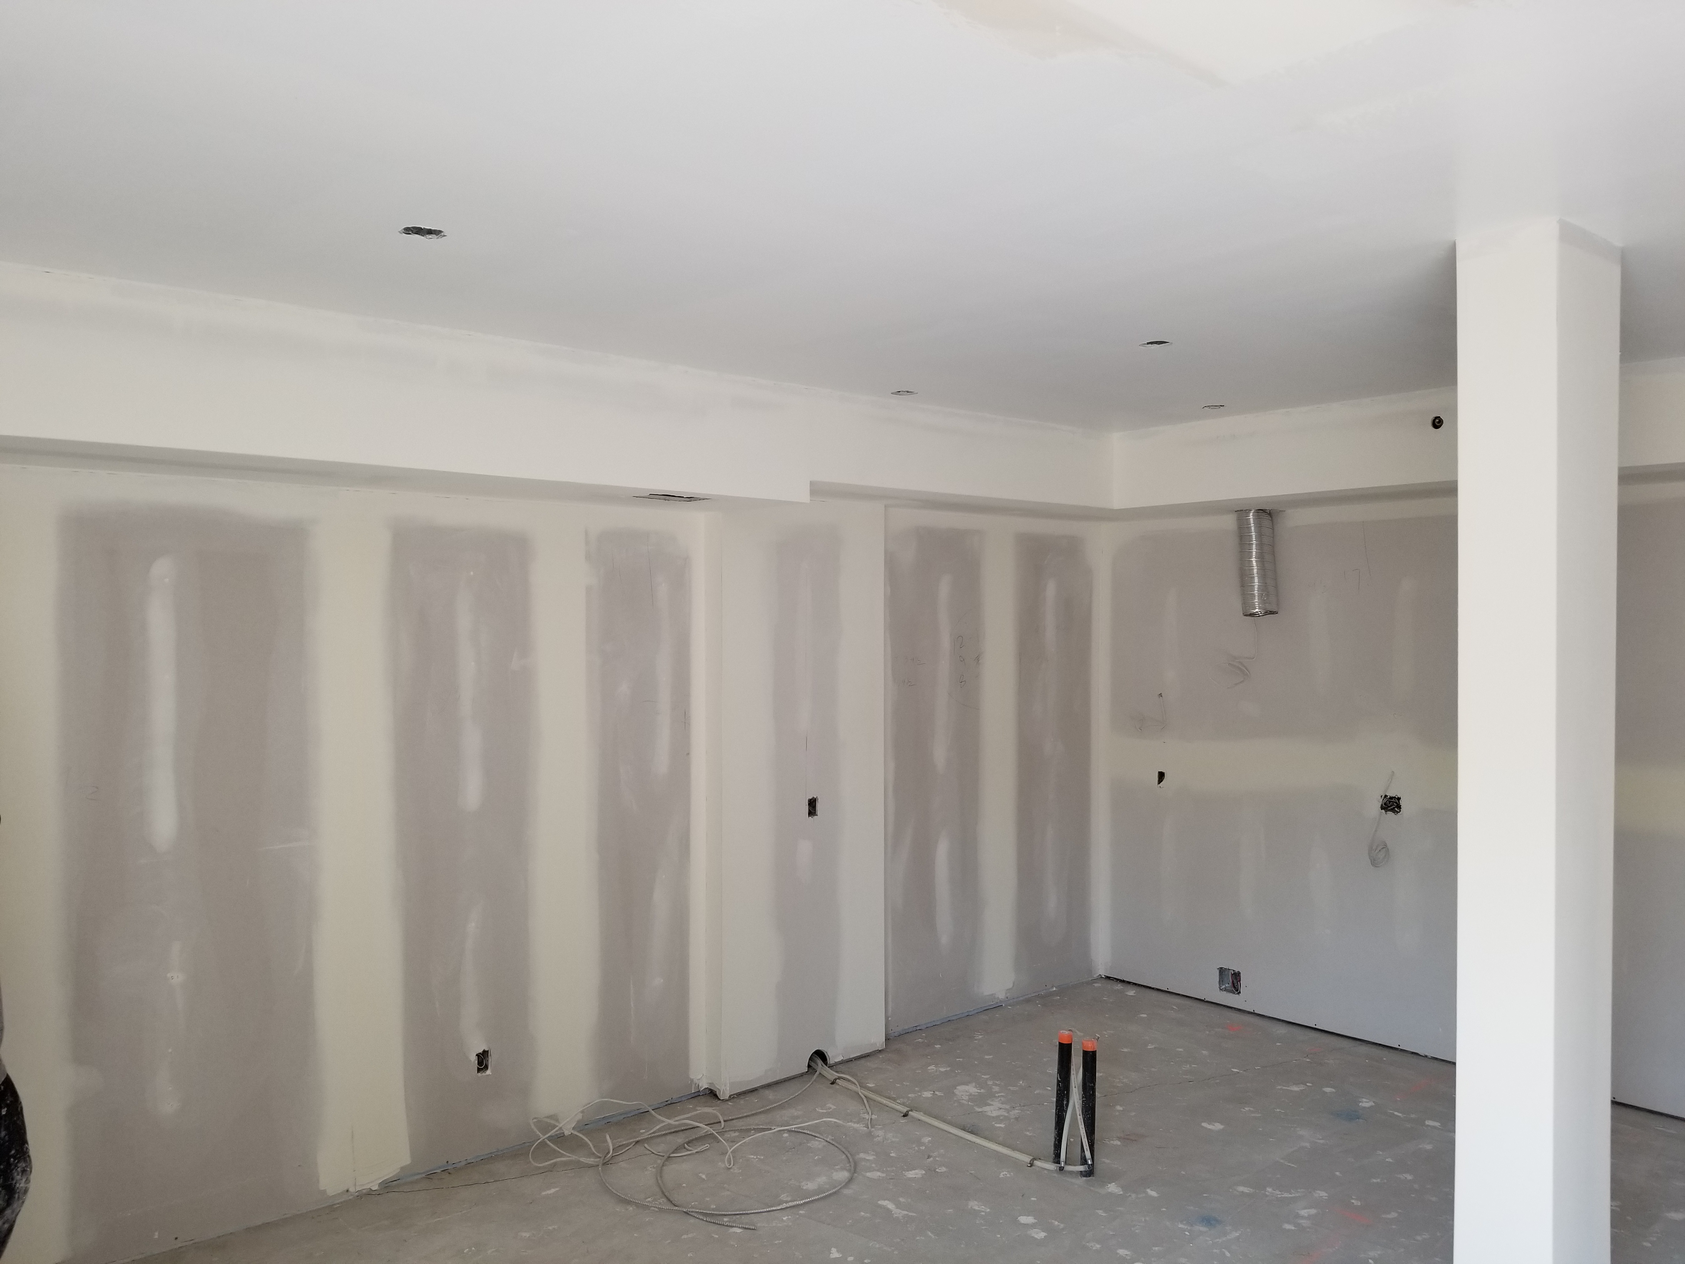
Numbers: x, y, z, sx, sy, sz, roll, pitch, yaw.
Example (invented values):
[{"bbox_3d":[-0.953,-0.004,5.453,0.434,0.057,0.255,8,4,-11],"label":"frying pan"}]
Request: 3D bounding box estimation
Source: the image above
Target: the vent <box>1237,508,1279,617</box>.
[{"bbox_3d":[1.908,-0.316,5.800,0.160,0.474,0.160,-3,0,-41],"label":"vent"}]

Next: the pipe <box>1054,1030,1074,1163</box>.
[{"bbox_3d":[0.770,1.626,4.420,0.051,0.453,0.051,3,0,0],"label":"pipe"}]

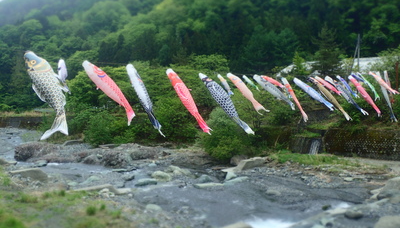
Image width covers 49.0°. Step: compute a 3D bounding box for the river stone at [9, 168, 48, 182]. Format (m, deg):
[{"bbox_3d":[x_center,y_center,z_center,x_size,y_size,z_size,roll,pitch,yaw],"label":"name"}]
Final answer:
[{"bbox_3d":[-10.465,3.753,26.795,2.420,0.853,1.452,0,1,0],"label":"river stone"}]

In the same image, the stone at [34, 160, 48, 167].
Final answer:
[{"bbox_3d":[-12.201,3.810,33.800,1.050,0.380,0.720,0,3,0],"label":"stone"}]

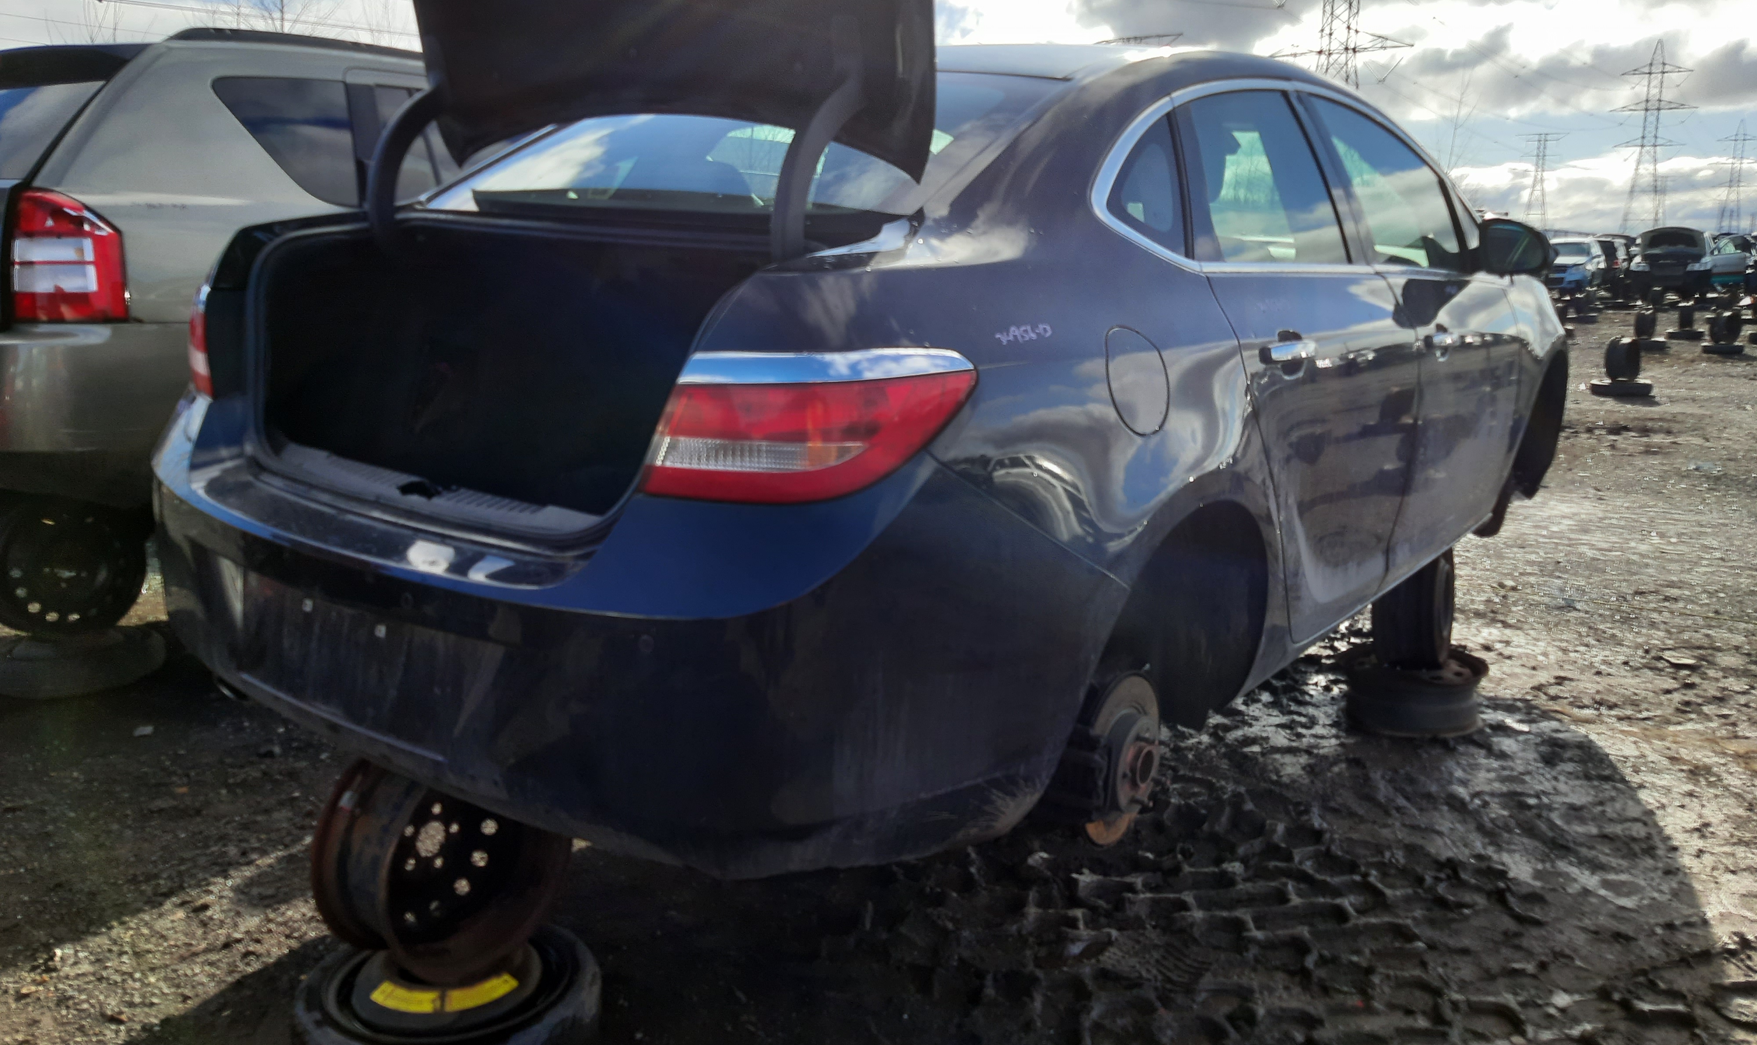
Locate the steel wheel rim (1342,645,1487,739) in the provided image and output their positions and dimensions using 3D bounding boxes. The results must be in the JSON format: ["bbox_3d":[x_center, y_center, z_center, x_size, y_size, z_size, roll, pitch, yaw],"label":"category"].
[{"bbox_3d":[1.757,0.550,4.338,0.430,0.178,0.430,0,11,0],"label":"steel wheel rim"}]

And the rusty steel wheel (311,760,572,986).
[{"bbox_3d":[-0.795,0.607,2.447,0.187,0.440,0.440,8,14,33],"label":"rusty steel wheel"}]

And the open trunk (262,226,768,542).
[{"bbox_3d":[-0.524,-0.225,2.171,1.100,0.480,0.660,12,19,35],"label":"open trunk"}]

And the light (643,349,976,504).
[{"bbox_3d":[-0.084,-0.119,1.631,0.340,0.195,0.300,12,19,35],"label":"light"}]

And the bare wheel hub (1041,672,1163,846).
[{"bbox_3d":[0.428,0.430,2.362,0.150,0.295,0.310,12,19,35],"label":"bare wheel hub"}]

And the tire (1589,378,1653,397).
[{"bbox_3d":[8.150,-1.487,14.490,0.605,0.155,0.605,0,11,0],"label":"tire"}]

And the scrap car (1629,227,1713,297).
[{"bbox_3d":[21.839,-7.221,36.168,1.820,1.650,4.600,8,14,33],"label":"scrap car"}]

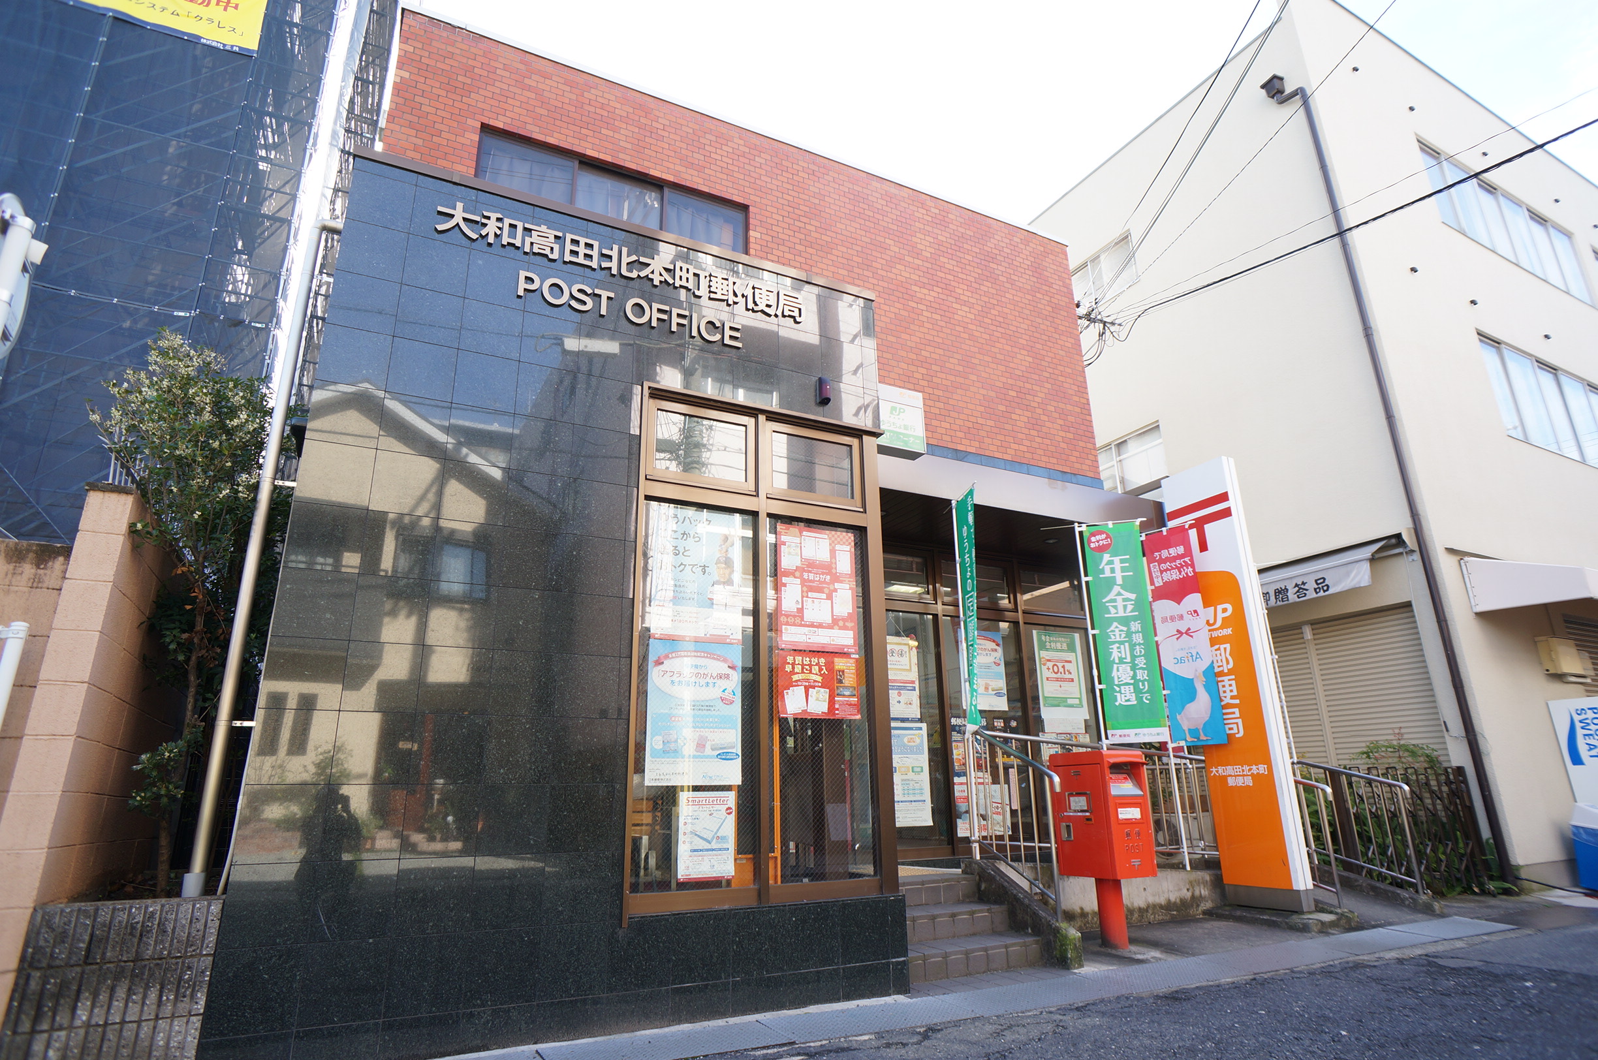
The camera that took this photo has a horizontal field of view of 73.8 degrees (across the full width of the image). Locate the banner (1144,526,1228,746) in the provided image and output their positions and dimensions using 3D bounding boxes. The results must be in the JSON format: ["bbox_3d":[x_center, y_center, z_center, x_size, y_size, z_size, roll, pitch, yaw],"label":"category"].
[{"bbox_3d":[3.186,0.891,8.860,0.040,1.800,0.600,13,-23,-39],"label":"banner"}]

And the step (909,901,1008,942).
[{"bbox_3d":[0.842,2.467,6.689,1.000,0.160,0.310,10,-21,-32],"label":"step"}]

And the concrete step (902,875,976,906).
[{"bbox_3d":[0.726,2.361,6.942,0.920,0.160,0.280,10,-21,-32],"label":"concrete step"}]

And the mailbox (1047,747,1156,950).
[{"bbox_3d":[2.159,2.238,7.480,0.400,1.300,0.520,10,-21,-33],"label":"mailbox"}]

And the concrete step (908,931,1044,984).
[{"bbox_3d":[0.926,2.521,6.283,1.060,0.160,0.310,10,-21,-32],"label":"concrete step"}]

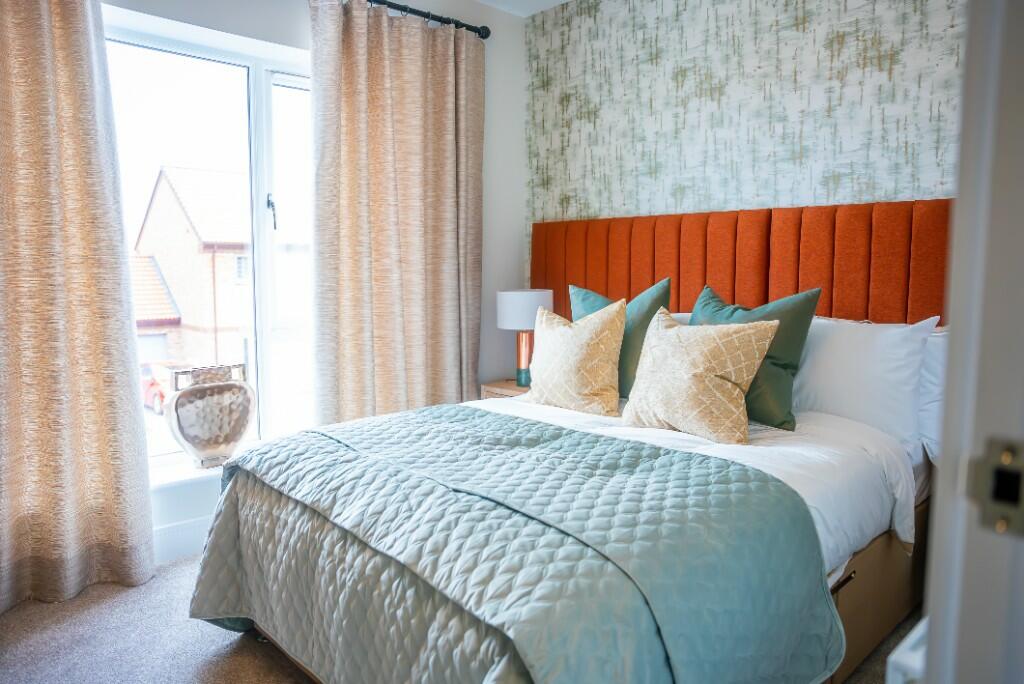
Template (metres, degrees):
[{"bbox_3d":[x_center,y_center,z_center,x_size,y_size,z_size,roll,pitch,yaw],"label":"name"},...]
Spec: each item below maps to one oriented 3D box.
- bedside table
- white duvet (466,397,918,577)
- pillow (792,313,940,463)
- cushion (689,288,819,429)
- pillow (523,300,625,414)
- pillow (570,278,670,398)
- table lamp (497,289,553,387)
[{"bbox_3d":[0.145,0.490,3.297,0.430,0.560,0.400,6,9,44],"label":"bedside table"},{"bbox_3d":[0.243,0.396,2.032,1.470,0.340,1.400,6,9,44],"label":"white duvet"},{"bbox_3d":[0.977,0.090,2.275,0.710,0.450,0.180,6,-19,44],"label":"pillow"},{"bbox_3d":[0.762,0.032,2.213,0.150,0.440,0.440,17,-5,-35],"label":"cushion"},{"bbox_3d":[0.230,0.039,2.402,0.150,0.410,0.420,13,-7,-40],"label":"pillow"},{"bbox_3d":[0.367,-0.011,2.558,0.150,0.450,0.450,22,-14,-42],"label":"pillow"},{"bbox_3d":[0.065,-0.018,3.302,0.275,0.475,0.275,0,6,0],"label":"table lamp"}]

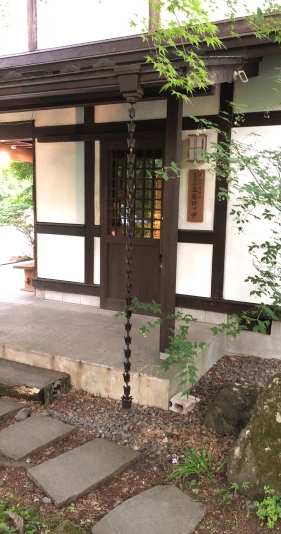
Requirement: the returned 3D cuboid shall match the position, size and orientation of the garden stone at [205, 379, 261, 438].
[{"bbox_3d":[0.715,1.043,3.280,0.450,0.330,0.400,3,8,13],"label":"garden stone"}]

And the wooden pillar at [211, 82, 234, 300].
[{"bbox_3d":[0.971,-0.838,5.015,0.153,2.430,0.150,5,9,27],"label":"wooden pillar"}]

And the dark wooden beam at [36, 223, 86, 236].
[{"bbox_3d":[-1.089,-0.527,6.092,0.830,0.155,0.110,5,9,27],"label":"dark wooden beam"}]

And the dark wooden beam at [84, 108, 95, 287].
[{"bbox_3d":[-0.645,-0.932,5.830,0.147,2.335,0.140,5,9,27],"label":"dark wooden beam"}]

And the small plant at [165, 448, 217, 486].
[{"bbox_3d":[0.307,1.204,2.637,0.300,0.150,0.260,1,8,0],"label":"small plant"}]

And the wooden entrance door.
[{"bbox_3d":[-0.063,-0.497,5.548,1.000,2.220,0.080,5,9,27],"label":"wooden entrance door"}]

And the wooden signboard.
[{"bbox_3d":[0.663,-0.834,5.134,0.195,0.615,0.030,5,9,27],"label":"wooden signboard"}]

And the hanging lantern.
[{"bbox_3d":[0.660,-1.368,5.005,0.180,0.310,0.150,5,9,27],"label":"hanging lantern"}]

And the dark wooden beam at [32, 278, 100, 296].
[{"bbox_3d":[-1.046,0.281,6.161,1.180,0.150,0.130,5,9,27],"label":"dark wooden beam"}]

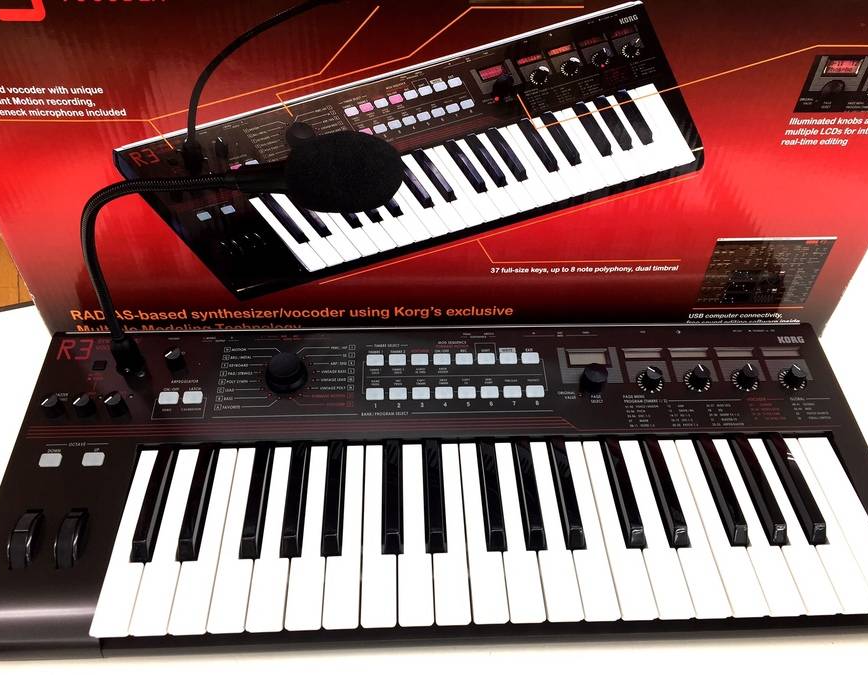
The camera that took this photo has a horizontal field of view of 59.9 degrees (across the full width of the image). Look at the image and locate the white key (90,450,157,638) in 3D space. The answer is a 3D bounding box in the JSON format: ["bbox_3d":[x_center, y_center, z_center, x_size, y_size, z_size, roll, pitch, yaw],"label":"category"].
[{"bbox_3d":[-0.201,0.138,0.515,0.022,0.014,0.141,-1,45,-2],"label":"white key"}]

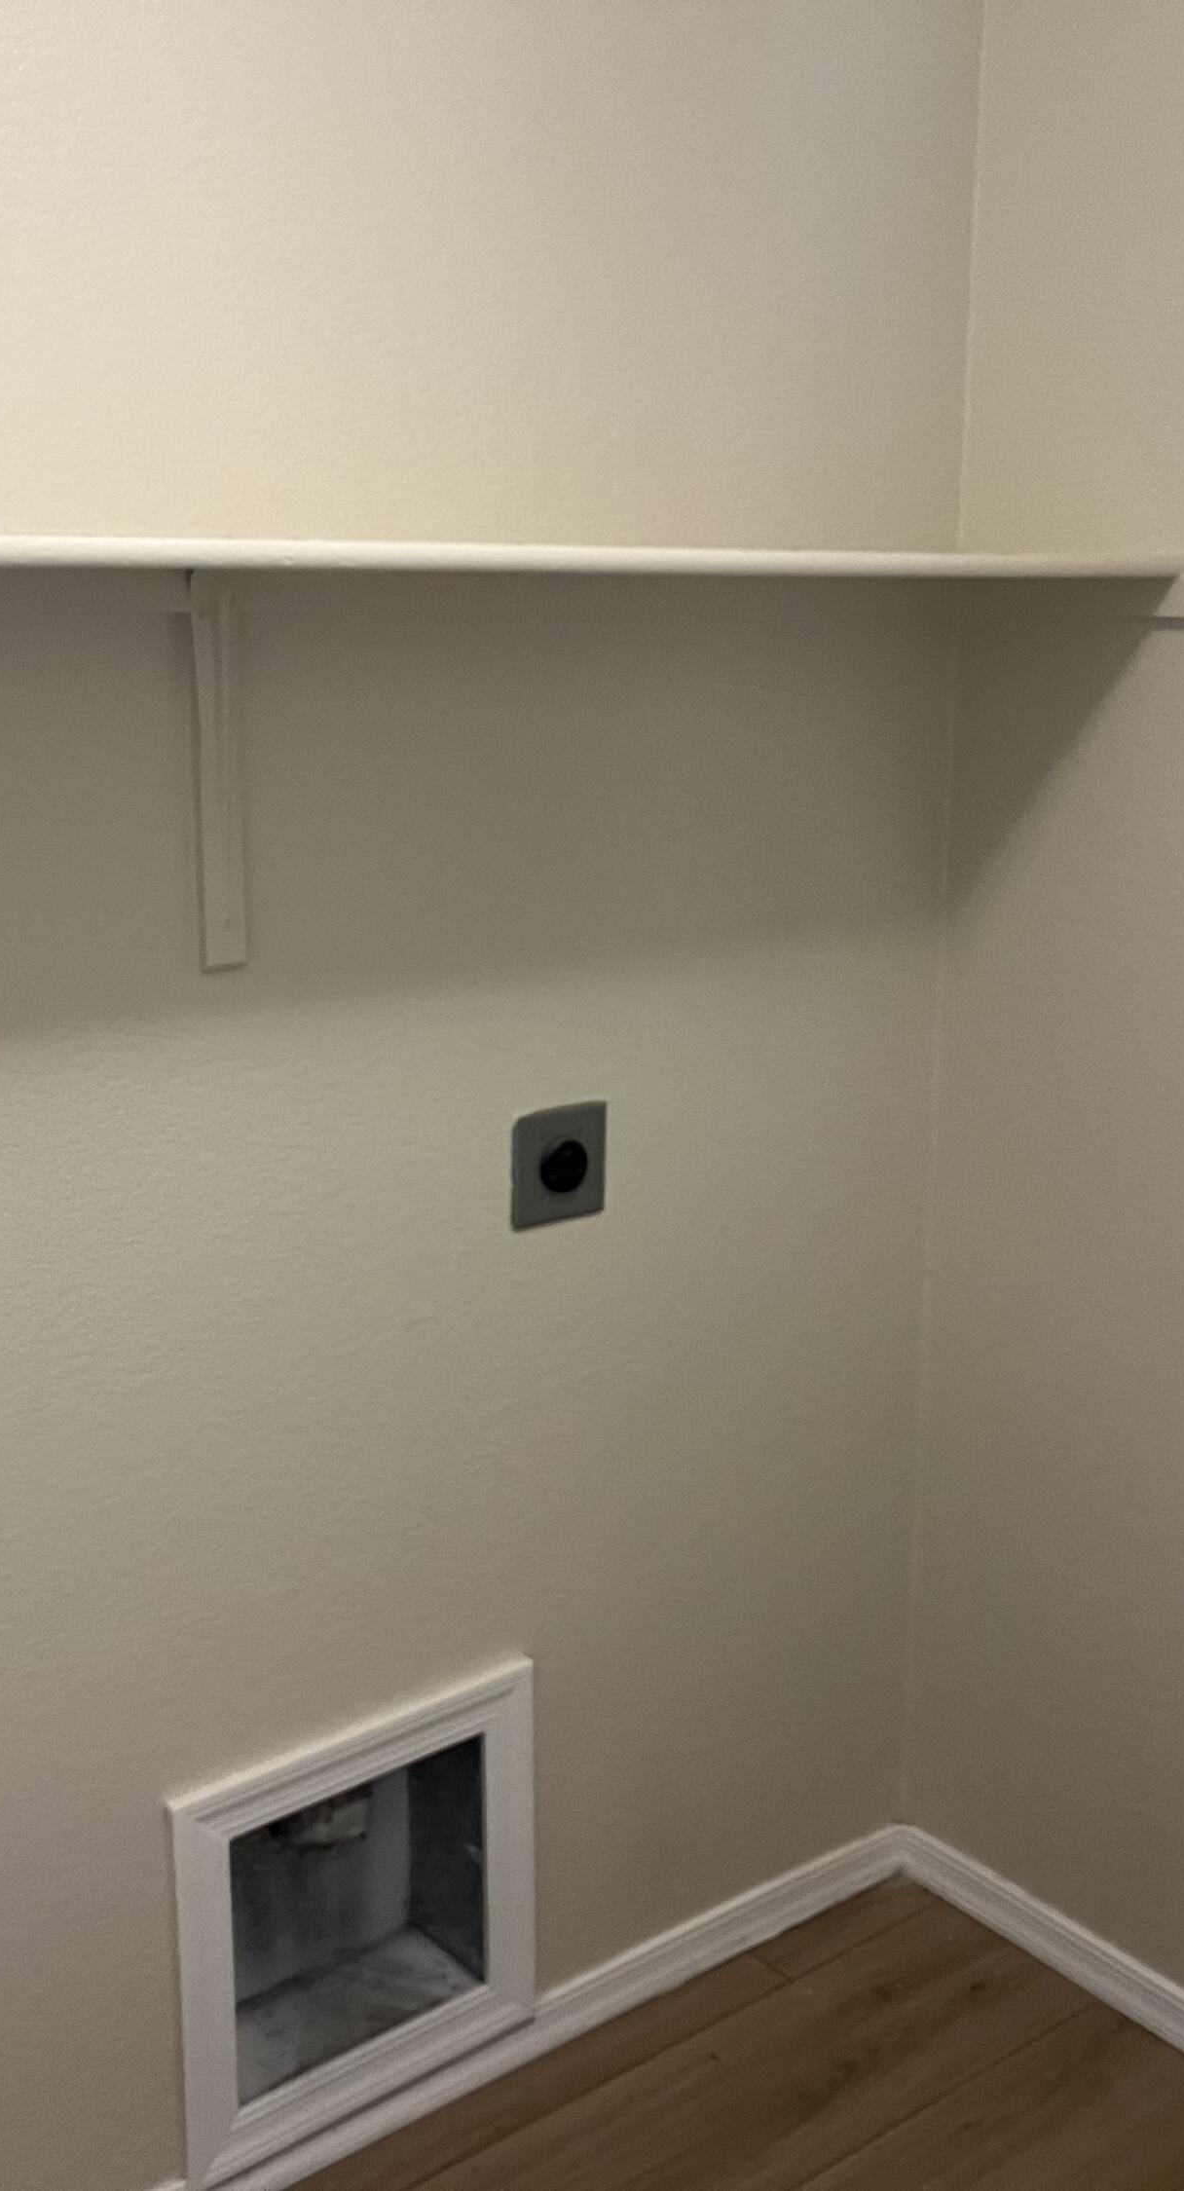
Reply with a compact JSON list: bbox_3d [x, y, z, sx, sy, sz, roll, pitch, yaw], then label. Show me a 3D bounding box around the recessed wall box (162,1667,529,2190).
[{"bbox_3d":[-0.271,0.811,2.247,0.417,0.422,0.150,-10,17,-38],"label":"recessed wall box"}]

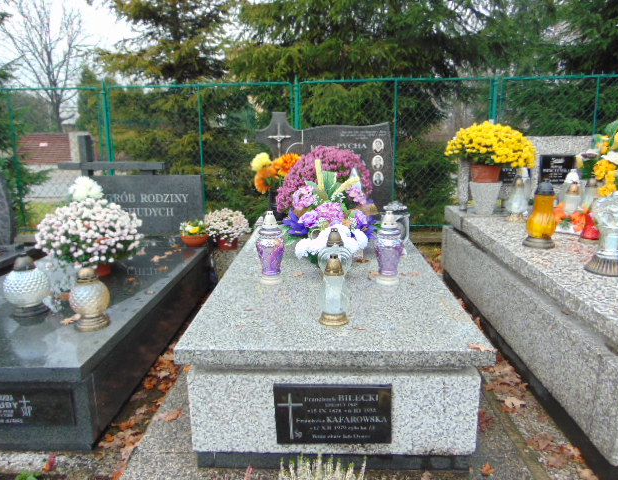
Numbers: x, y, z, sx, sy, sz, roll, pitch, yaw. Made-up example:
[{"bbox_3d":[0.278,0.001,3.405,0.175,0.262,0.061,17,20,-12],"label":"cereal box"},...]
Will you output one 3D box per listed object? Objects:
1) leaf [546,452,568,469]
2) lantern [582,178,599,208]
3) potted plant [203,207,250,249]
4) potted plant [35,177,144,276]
[{"bbox_3d":[0.872,0.767,1.615,0.073,0.020,0.064,0,13,2],"label":"leaf"},{"bbox_3d":[1.959,-0.276,3.183,0.149,0.296,0.149,0,13,2],"label":"lantern"},{"bbox_3d":[-0.630,-0.091,3.583,0.371,0.309,0.371,0,13,2],"label":"potted plant"},{"bbox_3d":[-1.276,-0.080,2.681,0.598,0.545,0.580,0,13,2],"label":"potted plant"}]

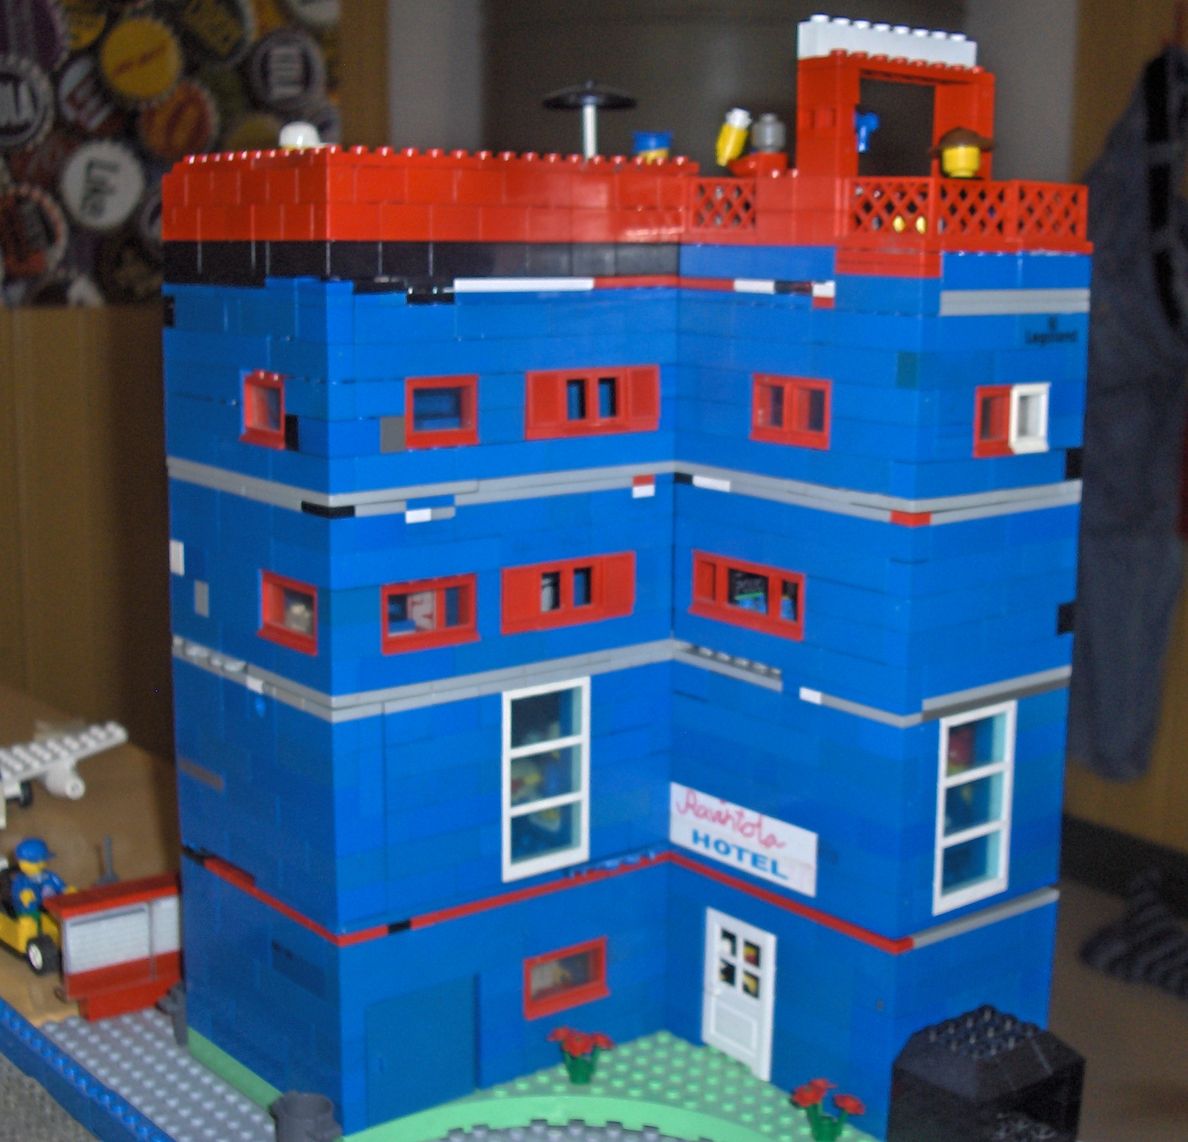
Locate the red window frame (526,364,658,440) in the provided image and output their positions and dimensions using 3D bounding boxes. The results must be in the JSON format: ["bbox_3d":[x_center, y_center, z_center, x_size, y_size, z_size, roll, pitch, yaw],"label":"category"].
[{"bbox_3d":[-0.002,-0.049,0.563,0.049,0.019,0.009,-8,14,-37],"label":"red window frame"}]

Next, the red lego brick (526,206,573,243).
[{"bbox_3d":[-0.015,-0.098,0.544,0.016,0.010,0.008,-8,14,-37],"label":"red lego brick"}]

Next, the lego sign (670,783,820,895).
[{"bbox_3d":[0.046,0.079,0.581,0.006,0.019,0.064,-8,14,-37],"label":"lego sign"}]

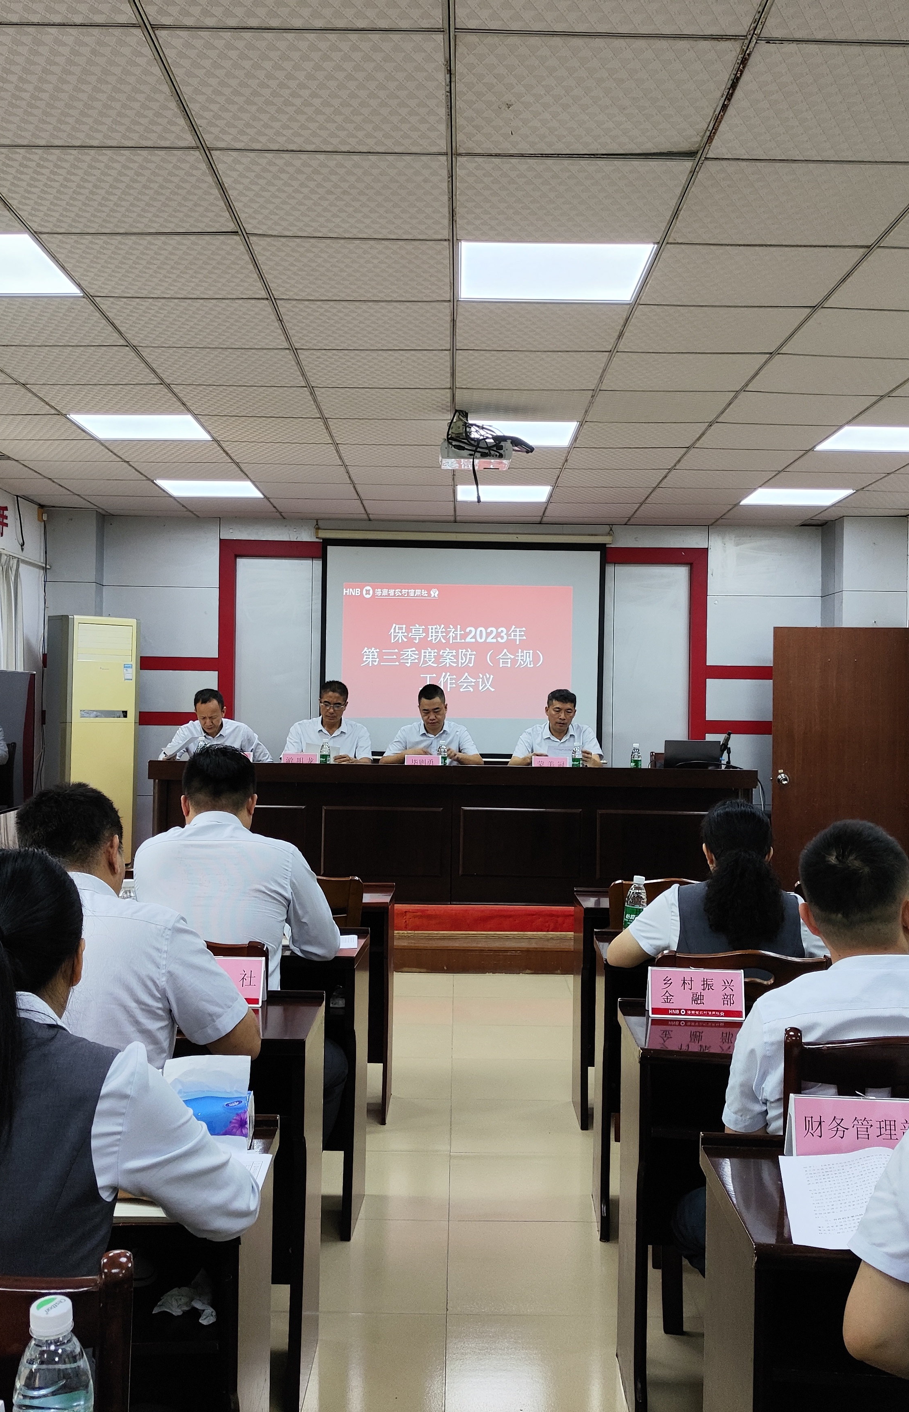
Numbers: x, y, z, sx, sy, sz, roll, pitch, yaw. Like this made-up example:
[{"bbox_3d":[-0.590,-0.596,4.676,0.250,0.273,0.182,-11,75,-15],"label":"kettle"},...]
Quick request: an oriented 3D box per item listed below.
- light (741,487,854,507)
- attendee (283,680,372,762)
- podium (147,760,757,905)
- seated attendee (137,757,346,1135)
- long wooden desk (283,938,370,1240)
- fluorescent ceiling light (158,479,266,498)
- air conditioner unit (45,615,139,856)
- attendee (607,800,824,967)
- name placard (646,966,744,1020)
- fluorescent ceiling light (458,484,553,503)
[{"bbox_3d":[2.104,-1.285,8.006,0.600,0.050,0.585,1,0,0],"label":"light"},{"bbox_3d":[-0.829,0.502,8.497,0.570,1.330,0.800,1,0,0],"label":"attendee"},{"bbox_3d":[-0.013,0.767,8.080,3.630,0.830,0.600,1,0,0],"label":"podium"},{"bbox_3d":[-0.545,0.769,3.370,0.540,1.300,0.700,1,0,0],"label":"seated attendee"},{"bbox_3d":[-1.197,1.063,3.786,1.850,0.806,0.360,1,0,0],"label":"long wooden desk"},{"bbox_3d":[-1.495,-1.344,8.014,0.600,0.050,0.585,1,0,0],"label":"fluorescent ceiling light"},{"bbox_3d":[-2.364,0.280,8.505,0.340,1.716,0.520,1,-1,44],"label":"air conditioner unit"},{"bbox_3d":[0.667,0.853,3.418,0.560,1.212,0.780,1,0,-2],"label":"attendee"},{"bbox_3d":[0.525,0.622,2.847,0.207,0.104,0.075,1,0,3],"label":"name placard"},{"bbox_3d":[0.304,-1.314,8.010,0.600,0.050,0.585,1,0,0],"label":"fluorescent ceiling light"}]

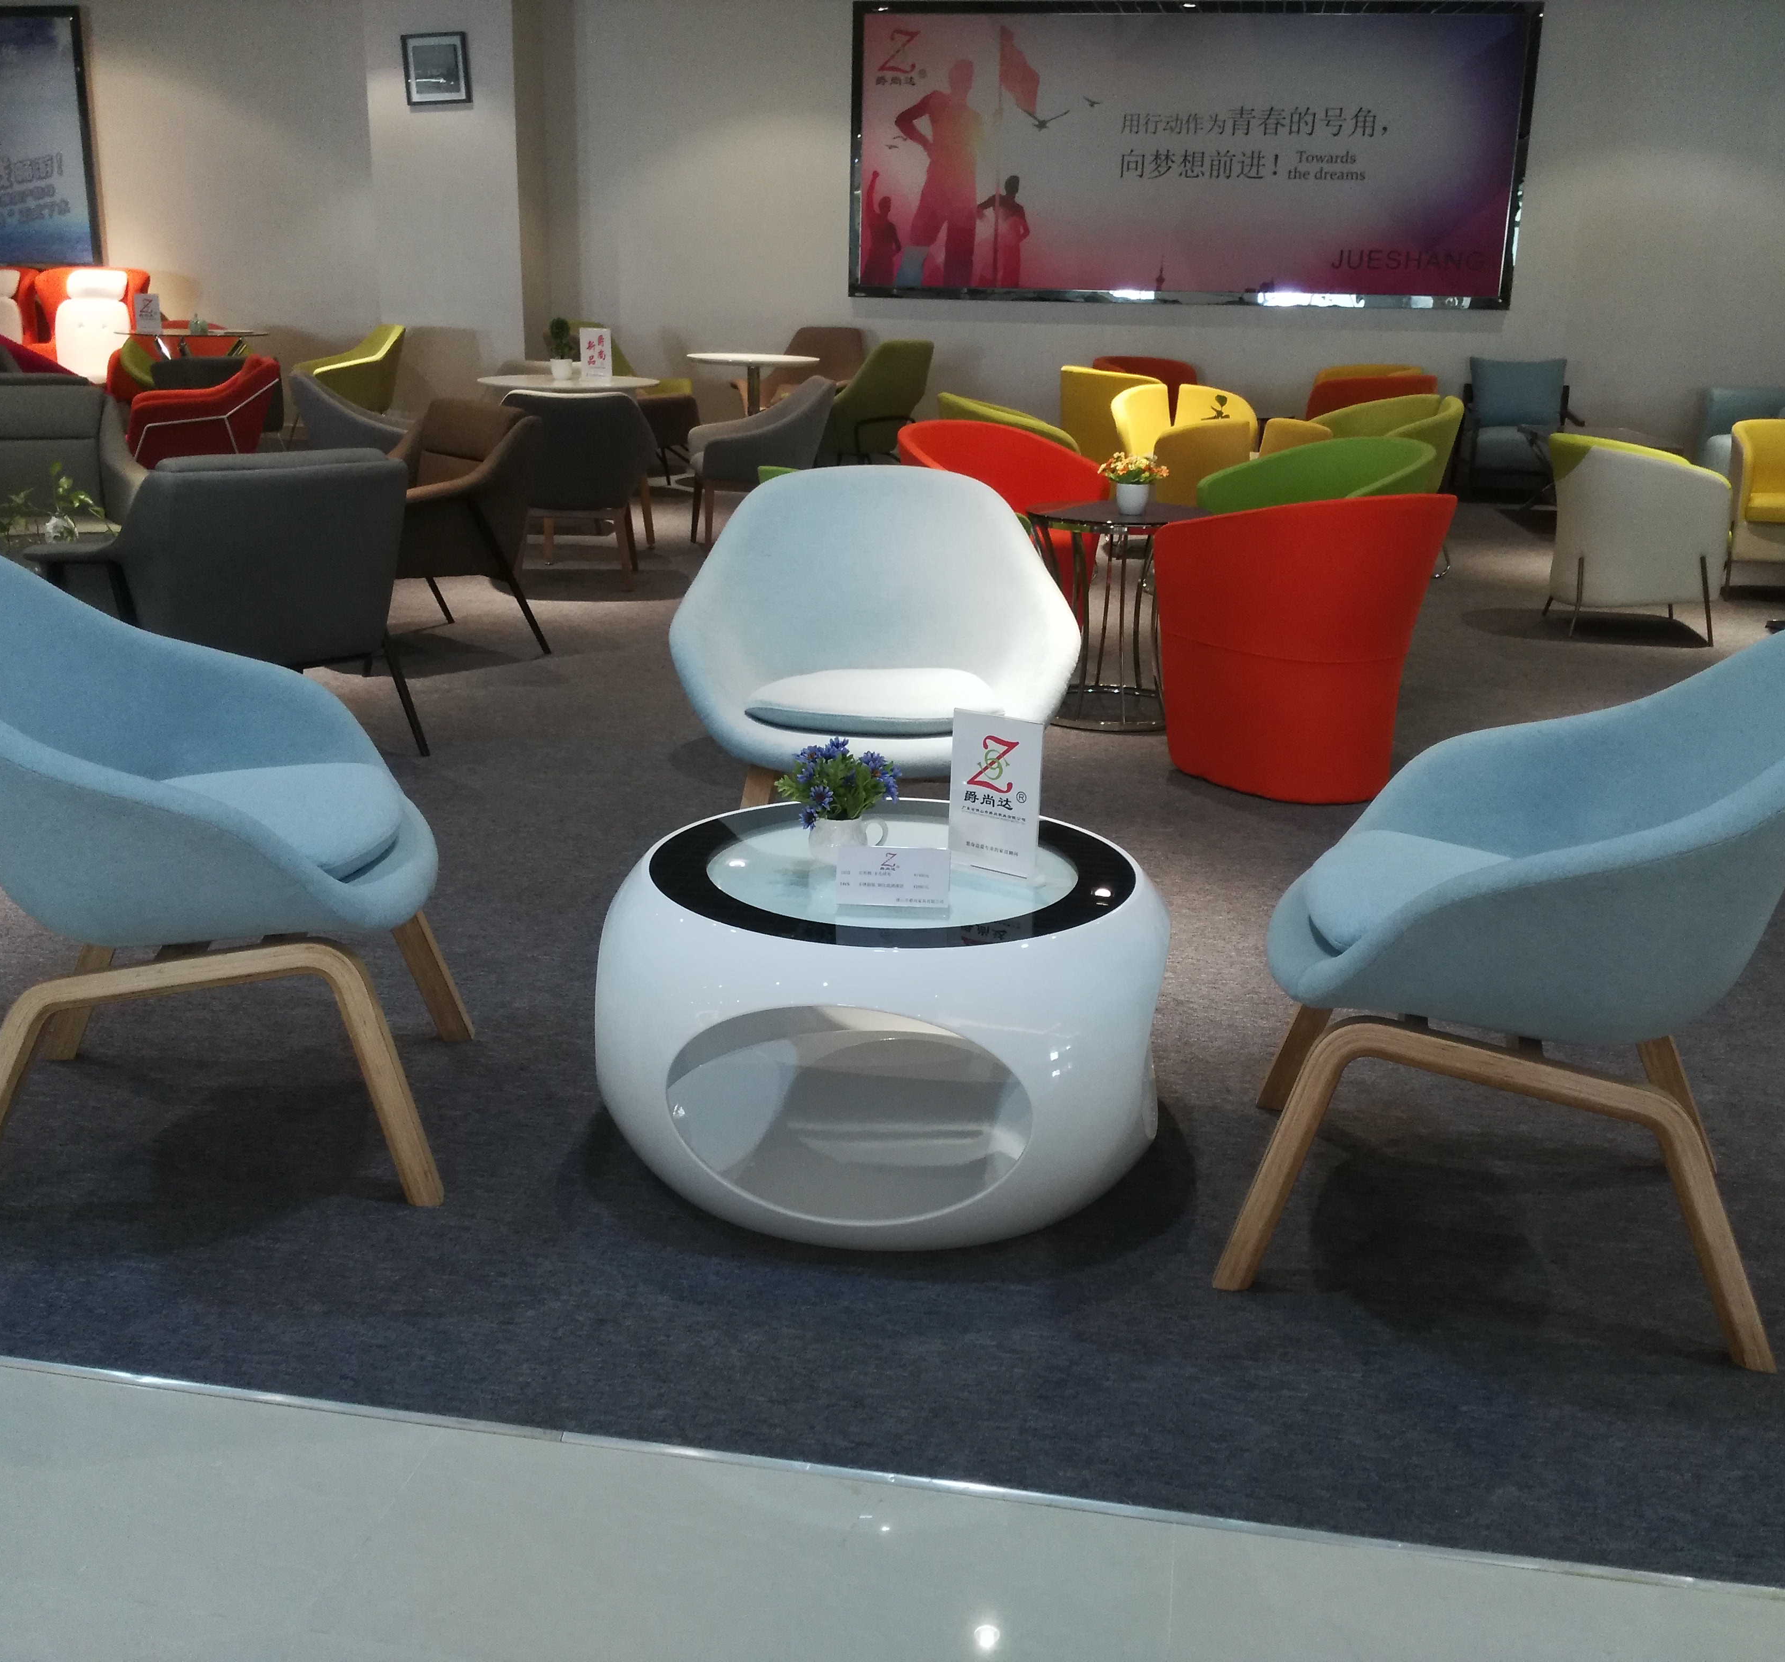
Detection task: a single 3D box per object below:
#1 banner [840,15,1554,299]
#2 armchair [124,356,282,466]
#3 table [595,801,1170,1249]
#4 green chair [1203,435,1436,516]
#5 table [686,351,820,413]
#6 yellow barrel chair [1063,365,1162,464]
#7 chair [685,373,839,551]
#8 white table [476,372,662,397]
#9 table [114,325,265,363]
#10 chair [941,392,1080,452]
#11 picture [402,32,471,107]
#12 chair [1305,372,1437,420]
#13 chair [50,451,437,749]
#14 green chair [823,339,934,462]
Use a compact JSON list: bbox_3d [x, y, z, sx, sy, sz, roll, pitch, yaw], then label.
[{"bbox_3d":[1.883,-4.420,11.736,4.400,1.870,0.100,4,17,9],"label":"banner"},{"bbox_3d":[-3.284,-1.849,8.563,0.770,0.790,0.720,-5,17,-19],"label":"armchair"},{"bbox_3d":[-0.006,0.224,2.453,0.790,0.385,0.790,4,17,8],"label":"table"},{"bbox_3d":[1.351,-0.869,5.723,0.720,0.710,0.680,17,22,42],"label":"green chair"},{"bbox_3d":[-0.883,-2.568,11.213,0.820,0.760,0.820,1,16,0],"label":"table"},{"bbox_3d":[1.426,-2.570,11.493,0.694,0.750,0.739,2,16,3],"label":"yellow barrel chair"},{"bbox_3d":[-0.585,-1.636,8.019,0.660,0.780,0.620,-2,17,-11],"label":"chair"},{"bbox_3d":[-1.440,-1.614,8.032,0.784,0.745,0.784,1,16,0],"label":"white table"},{"bbox_3d":[-4.689,-2.908,12.001,1.000,0.770,1.000,4,17,9],"label":"table"},{"bbox_3d":[0.545,-1.683,8.379,0.660,0.730,0.700,5,17,12],"label":"chair"},{"bbox_3d":[-2.993,-5.016,11.816,0.435,0.430,0.030,1,16,10],"label":"picture"},{"bbox_3d":[2.461,-1.921,9.215,0.680,0.800,0.660,-8,19,-29],"label":"chair"},{"bbox_3d":[-1.683,-0.599,4.518,0.700,0.755,0.730,-11,20,-35],"label":"chair"},{"bbox_3d":[-0.111,-2.261,9.968,0.720,0.900,0.680,17,22,42],"label":"green chair"}]

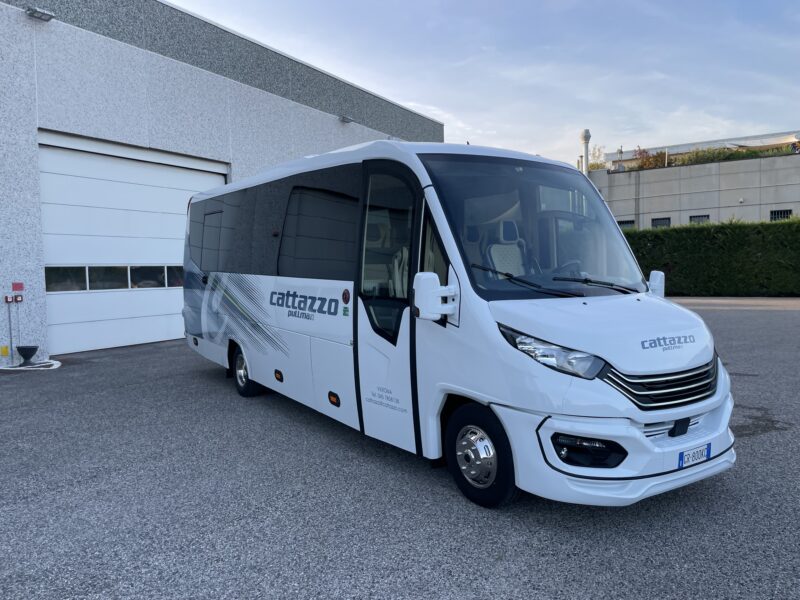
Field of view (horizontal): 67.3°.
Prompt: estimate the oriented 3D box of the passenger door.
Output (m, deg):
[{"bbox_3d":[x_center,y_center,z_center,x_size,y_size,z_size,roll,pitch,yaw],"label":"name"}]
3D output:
[{"bbox_3d":[-0.088,0.020,4.871,0.150,2.320,0.900,-3,5,-34],"label":"passenger door"}]

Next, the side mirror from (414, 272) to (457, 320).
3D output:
[{"bbox_3d":[0.225,-0.052,4.097,0.330,0.330,0.170,-3,5,-34],"label":"side mirror"}]

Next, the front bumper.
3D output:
[{"bbox_3d":[1.734,0.918,4.214,2.090,0.520,0.830,-3,5,-34],"label":"front bumper"}]

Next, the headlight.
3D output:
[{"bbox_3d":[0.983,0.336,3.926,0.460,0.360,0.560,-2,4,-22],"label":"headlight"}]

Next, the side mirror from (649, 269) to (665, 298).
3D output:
[{"bbox_3d":[2.342,-0.149,5.542,0.280,0.330,0.170,-3,5,-34],"label":"side mirror"}]

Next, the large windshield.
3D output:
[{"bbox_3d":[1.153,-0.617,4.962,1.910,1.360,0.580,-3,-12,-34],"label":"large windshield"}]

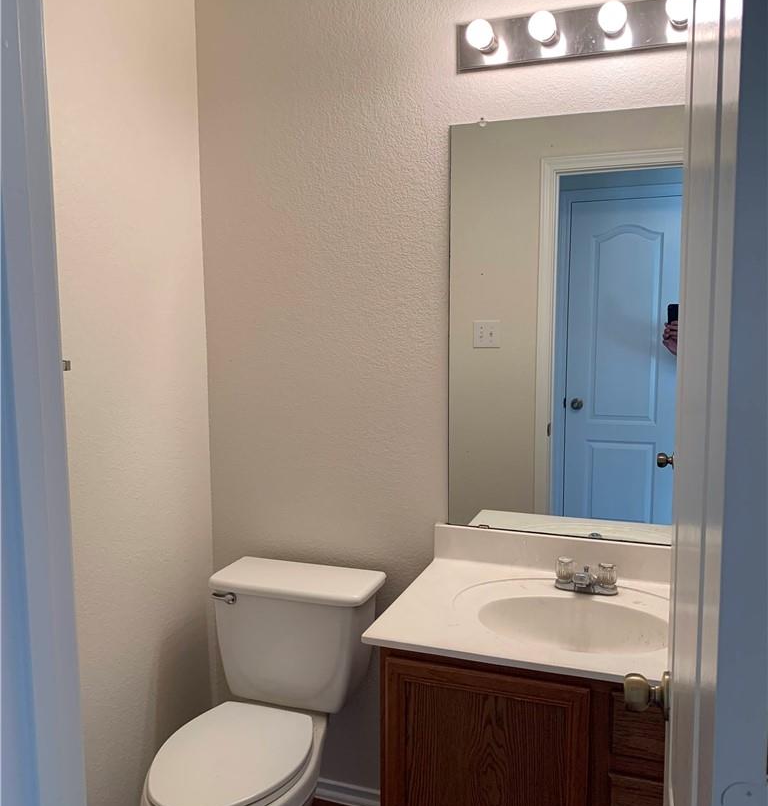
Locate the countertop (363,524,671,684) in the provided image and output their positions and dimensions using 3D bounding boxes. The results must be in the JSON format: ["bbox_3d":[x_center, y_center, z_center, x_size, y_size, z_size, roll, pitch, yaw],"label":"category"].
[{"bbox_3d":[0.421,0.441,1.760,0.793,0.116,0.555,3,7,21],"label":"countertop"}]

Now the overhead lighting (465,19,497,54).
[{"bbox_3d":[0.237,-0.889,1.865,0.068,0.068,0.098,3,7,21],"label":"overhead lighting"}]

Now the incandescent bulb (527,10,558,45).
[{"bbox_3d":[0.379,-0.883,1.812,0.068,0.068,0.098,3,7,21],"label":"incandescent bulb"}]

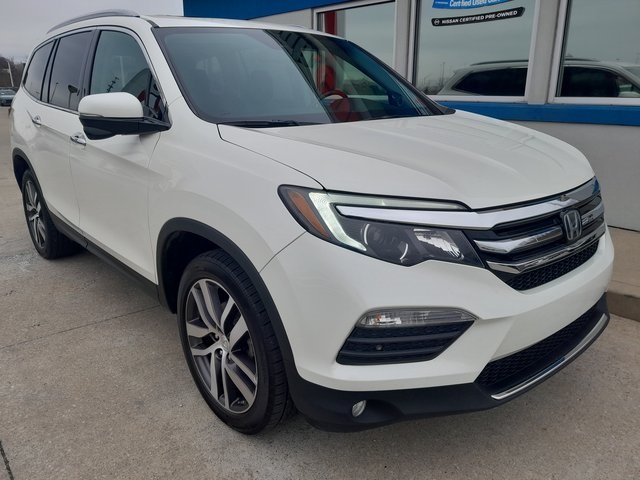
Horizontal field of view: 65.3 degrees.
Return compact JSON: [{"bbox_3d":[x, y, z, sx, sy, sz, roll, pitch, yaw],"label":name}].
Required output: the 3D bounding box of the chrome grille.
[{"bbox_3d":[0.874,-0.044,1.873,1.000,0.310,0.200,-14,23,-40],"label":"chrome grille"}]

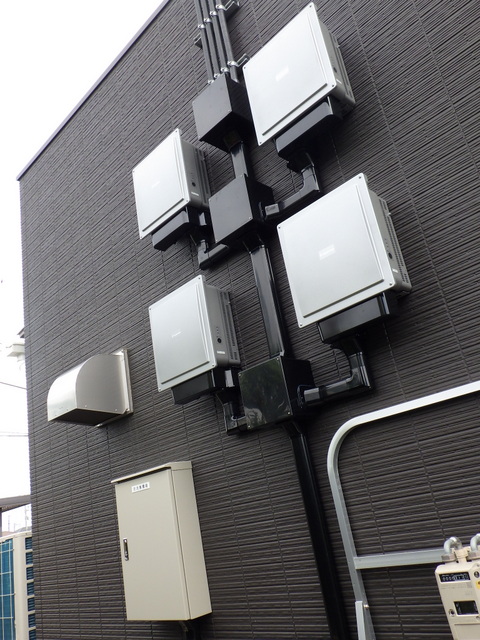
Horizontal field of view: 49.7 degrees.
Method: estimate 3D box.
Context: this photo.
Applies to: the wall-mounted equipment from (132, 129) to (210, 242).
[{"bbox_3d":[-0.388,-0.769,3.079,0.221,0.486,0.450,11,-28,-45],"label":"wall-mounted equipment"}]

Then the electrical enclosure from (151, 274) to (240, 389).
[{"bbox_3d":[-0.235,0.091,2.764,0.221,0.486,0.450,11,-28,-45],"label":"electrical enclosure"}]

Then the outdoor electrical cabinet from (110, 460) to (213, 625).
[{"bbox_3d":[-0.440,1.196,2.802,0.160,0.733,0.560,11,-28,-45],"label":"outdoor electrical cabinet"}]

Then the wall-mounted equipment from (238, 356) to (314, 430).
[{"bbox_3d":[0.180,0.333,2.308,0.213,0.256,0.252,11,-28,-45],"label":"wall-mounted equipment"}]

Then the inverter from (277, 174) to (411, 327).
[{"bbox_3d":[0.441,-0.253,2.153,0.221,0.486,0.450,11,-28,-45],"label":"inverter"}]

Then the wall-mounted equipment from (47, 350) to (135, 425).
[{"bbox_3d":[-0.976,0.436,3.339,0.360,0.430,0.430,11,-28,-45],"label":"wall-mounted equipment"}]

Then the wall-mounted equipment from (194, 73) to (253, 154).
[{"bbox_3d":[-0.078,-1.123,2.842,0.213,0.256,0.252,11,-28,-45],"label":"wall-mounted equipment"}]

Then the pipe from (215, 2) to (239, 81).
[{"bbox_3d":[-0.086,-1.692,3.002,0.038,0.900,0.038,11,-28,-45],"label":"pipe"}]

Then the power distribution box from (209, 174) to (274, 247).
[{"bbox_3d":[0.027,-0.530,2.624,0.213,0.256,0.252,11,-28,-45],"label":"power distribution box"}]

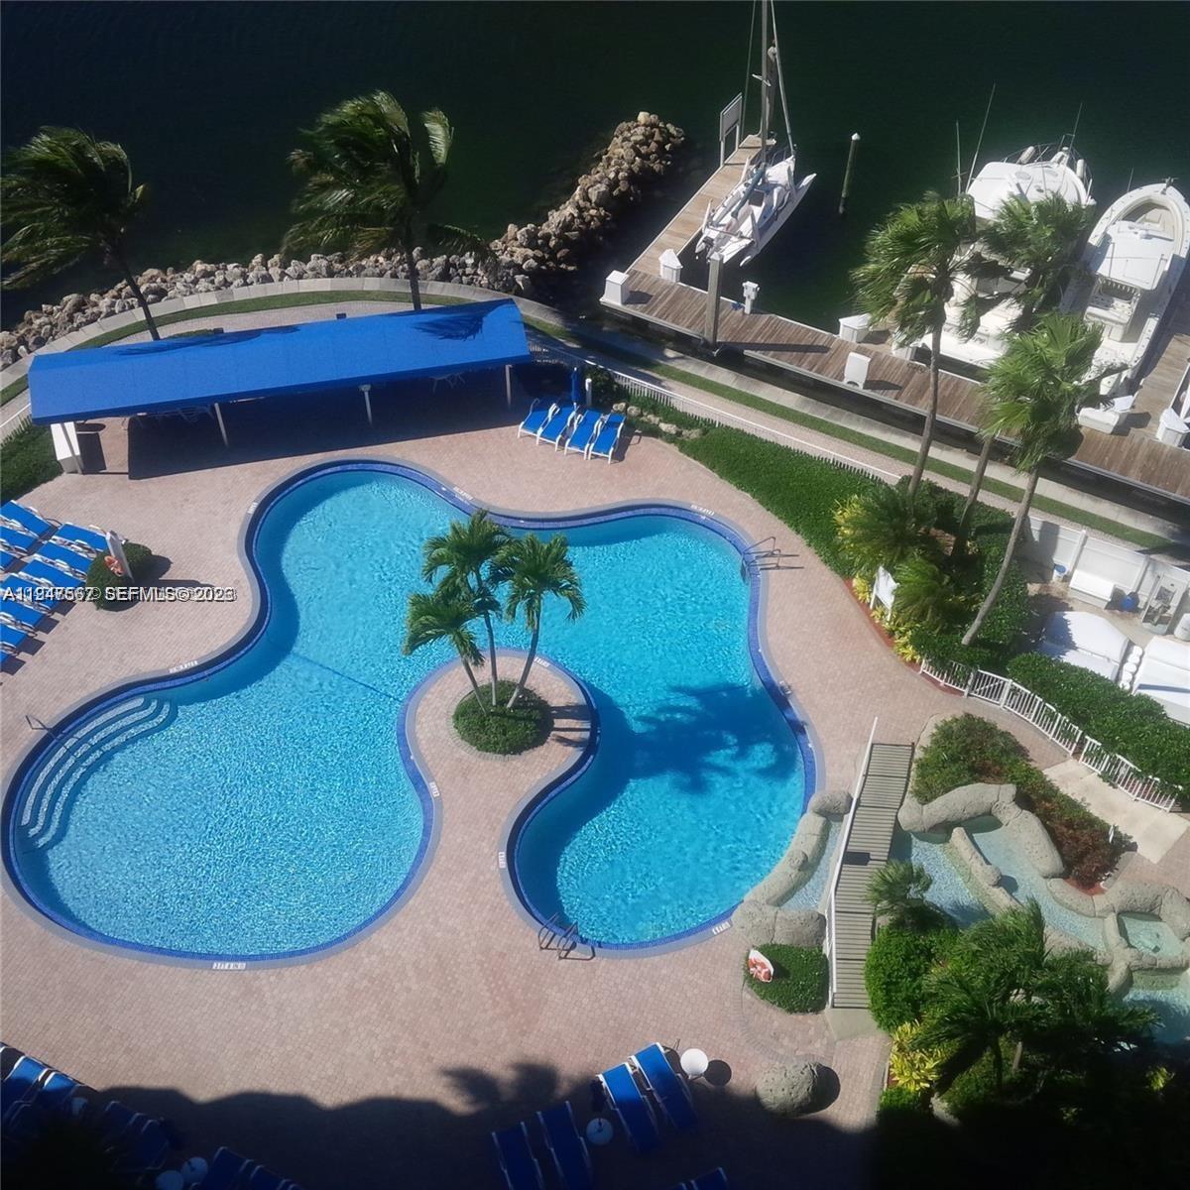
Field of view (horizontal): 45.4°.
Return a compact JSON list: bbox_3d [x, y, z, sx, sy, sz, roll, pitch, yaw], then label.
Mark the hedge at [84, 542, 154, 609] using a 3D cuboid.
[{"bbox_3d":[-13.895,-0.564,41.437,2.000,0.740,2.000,0,48,0],"label":"hedge"}]

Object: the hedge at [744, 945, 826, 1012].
[{"bbox_3d":[4.448,8.953,33.107,1.950,0.600,1.600,0,48,0],"label":"hedge"}]

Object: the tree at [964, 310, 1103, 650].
[{"bbox_3d":[9.492,-1.793,32.940,3.000,9.700,3.000,0,49,0],"label":"tree"}]

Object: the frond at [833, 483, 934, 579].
[{"bbox_3d":[7.610,-1.656,37.727,2.700,2.300,2.700,0,49,0],"label":"frond"}]

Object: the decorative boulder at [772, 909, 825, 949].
[{"bbox_3d":[4.410,7.224,30.672,1.150,0.650,0.900,0,48,0],"label":"decorative boulder"}]

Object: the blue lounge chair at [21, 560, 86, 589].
[{"bbox_3d":[-14.461,-0.495,37.806,1.850,0.620,0.700,22,52,18],"label":"blue lounge chair"}]

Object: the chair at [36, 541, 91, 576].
[{"bbox_3d":[-14.010,-0.914,37.800,1.800,0.620,0.690,21,51,17],"label":"chair"}]

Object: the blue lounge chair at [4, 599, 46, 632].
[{"bbox_3d":[-15.160,0.349,37.070,1.850,0.620,0.700,22,52,18],"label":"blue lounge chair"}]

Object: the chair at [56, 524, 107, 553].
[{"bbox_3d":[-13.701,-1.453,38.283,1.800,0.620,0.690,18,51,15],"label":"chair"}]

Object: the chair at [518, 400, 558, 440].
[{"bbox_3d":[-1.803,-5.817,46.333,0.720,0.580,1.930,17,50,14],"label":"chair"}]

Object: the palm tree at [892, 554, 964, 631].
[{"bbox_3d":[8.503,-0.038,36.208,1.750,2.100,1.750,0,48,0],"label":"palm tree"}]

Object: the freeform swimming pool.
[{"bbox_3d":[-4.304,2.567,36.555,19.170,1.500,15.650,2,49,1],"label":"freeform swimming pool"}]

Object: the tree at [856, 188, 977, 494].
[{"bbox_3d":[7.567,-5.176,35.959,2.950,9.300,2.950,0,48,0],"label":"tree"}]

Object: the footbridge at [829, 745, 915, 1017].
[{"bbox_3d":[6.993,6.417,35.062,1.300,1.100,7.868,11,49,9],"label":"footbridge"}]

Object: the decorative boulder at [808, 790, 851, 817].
[{"bbox_3d":[5.437,4.841,32.873,1.000,0.550,0.650,0,48,0],"label":"decorative boulder"}]

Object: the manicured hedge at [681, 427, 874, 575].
[{"bbox_3d":[5.620,-3.314,40.163,2.730,0.800,6.740,-31,56,-24],"label":"manicured hedge"}]

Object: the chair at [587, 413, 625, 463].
[{"bbox_3d":[0.405,-4.681,41.469,0.700,0.620,1.850,12,50,11],"label":"chair"}]

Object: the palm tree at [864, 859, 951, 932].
[{"bbox_3d":[6.767,6.609,30.922,1.850,1.700,1.850,0,49,0],"label":"palm tree"}]

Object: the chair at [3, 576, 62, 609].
[{"bbox_3d":[-14.700,-0.043,37.018,1.800,0.620,0.690,20,51,16],"label":"chair"}]

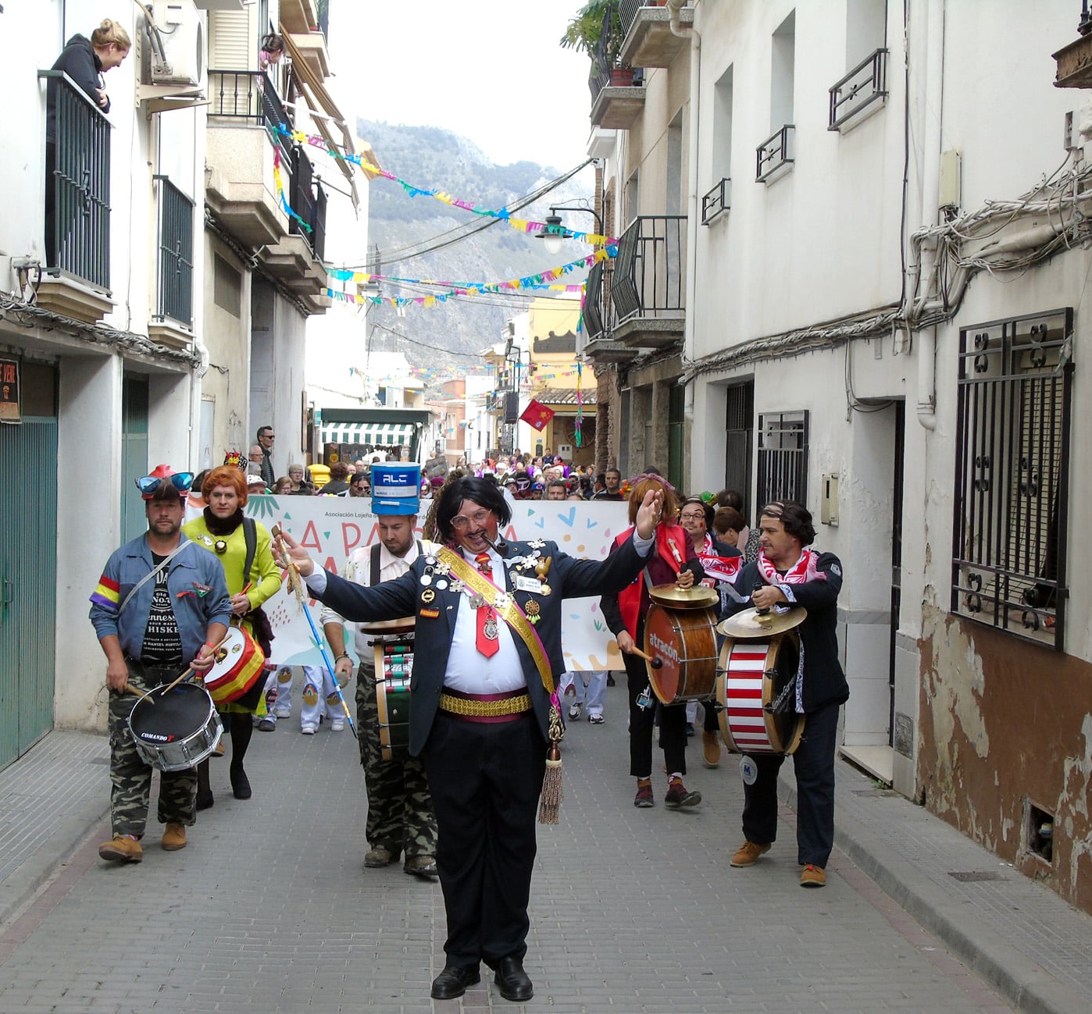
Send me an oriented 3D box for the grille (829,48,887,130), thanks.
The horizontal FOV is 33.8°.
[{"bbox_3d":[1.857,-2.470,10.729,0.090,0.275,1.170,1,2,-4],"label":"grille"}]

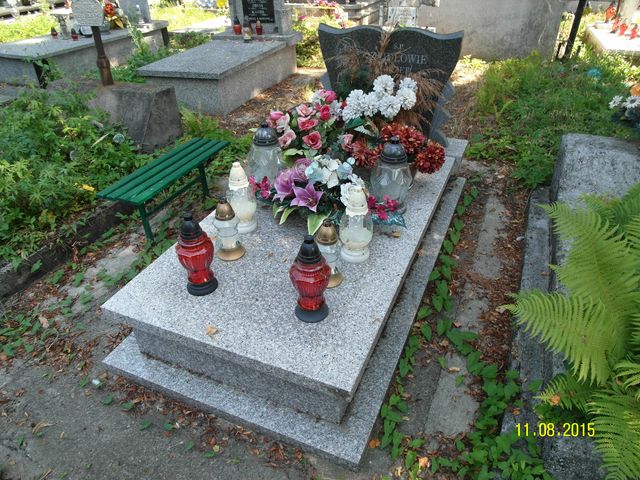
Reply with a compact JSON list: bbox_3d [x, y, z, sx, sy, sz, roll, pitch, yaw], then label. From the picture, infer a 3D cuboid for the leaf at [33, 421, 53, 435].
[{"bbox_3d":[-0.950,0.643,1.527,0.067,0.012,0.033,-21,39,-24],"label":"leaf"}]

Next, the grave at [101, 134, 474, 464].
[{"bbox_3d":[0.040,-0.056,2.239,1.079,0.255,2.054,12,38,21],"label":"grave"}]

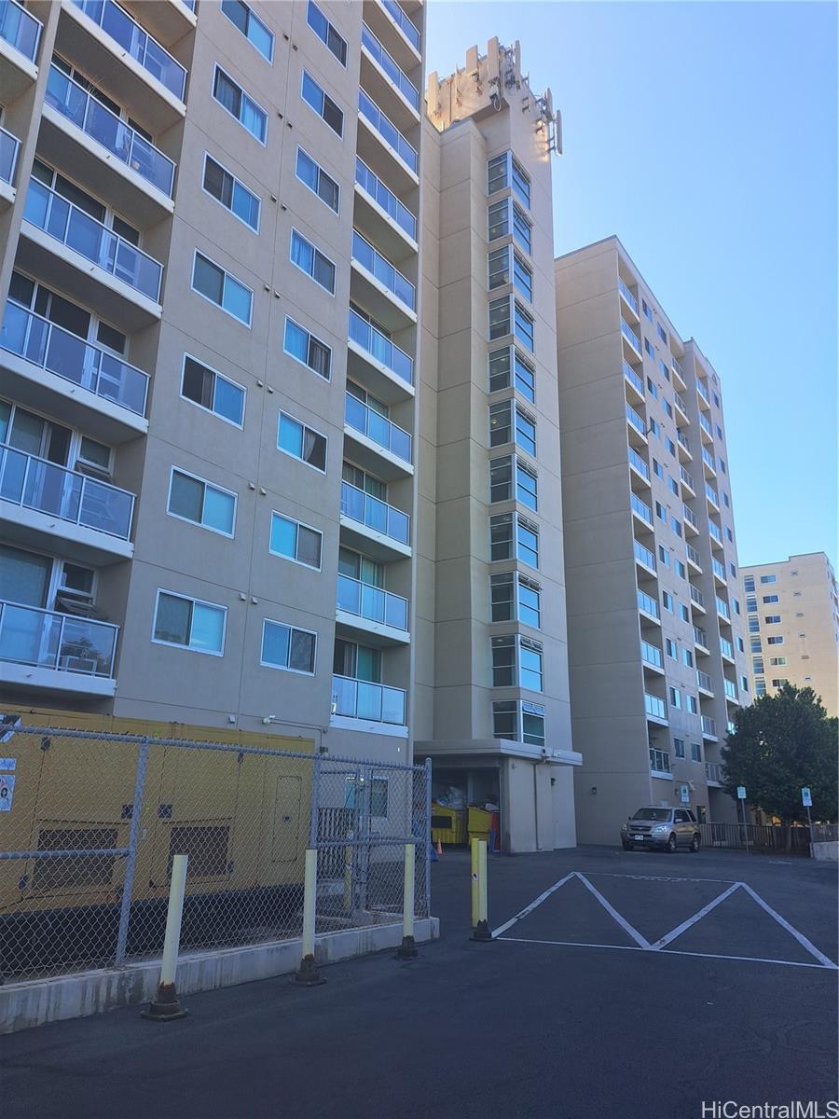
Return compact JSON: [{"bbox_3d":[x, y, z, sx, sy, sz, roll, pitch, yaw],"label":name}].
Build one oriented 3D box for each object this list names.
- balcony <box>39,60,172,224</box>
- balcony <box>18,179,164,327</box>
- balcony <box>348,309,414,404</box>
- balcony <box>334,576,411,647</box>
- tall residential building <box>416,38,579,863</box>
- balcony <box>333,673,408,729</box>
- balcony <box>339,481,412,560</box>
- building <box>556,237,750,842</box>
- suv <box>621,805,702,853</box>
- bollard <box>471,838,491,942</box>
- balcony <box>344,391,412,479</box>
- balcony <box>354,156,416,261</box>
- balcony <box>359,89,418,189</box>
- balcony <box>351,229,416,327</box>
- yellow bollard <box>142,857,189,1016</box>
[{"bbox_3d":[-6.780,-8.604,16.273,0.992,1.273,3.390,-11,-21,32],"label":"balcony"},{"bbox_3d":[-6.792,-6.016,15.465,0.992,1.273,3.390,-11,-21,32],"label":"balcony"},{"bbox_3d":[-1.473,-6.097,23.674,0.992,1.273,3.390,-11,-21,32],"label":"balcony"},{"bbox_3d":[-1.597,1.452,21.436,1.091,1.277,3.352,-11,-21,33],"label":"balcony"},{"bbox_3d":[1.094,-7.166,37.304,8.512,39.368,8.512,-11,-21,33],"label":"tall residential building"},{"bbox_3d":[-1.648,3.988,20.635,1.091,1.277,3.352,-11,-21,33],"label":"balcony"},{"bbox_3d":[-1.545,-1.084,22.237,1.091,1.277,3.352,-11,-21,33],"label":"balcony"},{"bbox_3d":[12.113,0.621,52.420,13.300,34.314,21.014,-11,-21,33],"label":"building"},{"bbox_3d":[10.032,11.124,32.160,1.970,1.790,4.780,-12,-22,35],"label":"suv"},{"bbox_3d":[0.811,4.213,9.955,0.230,1.140,0.230,15,-23,-38],"label":"bollard"},{"bbox_3d":[-1.494,-3.620,23.038,1.091,1.277,3.352,-11,-21,33],"label":"balcony"},{"bbox_3d":[-1.399,-11.280,25.251,0.992,1.273,3.390,-11,-21,32],"label":"balcony"},{"bbox_3d":[-1.360,-13.911,26.017,0.992,1.273,3.390,-11,-21,32],"label":"balcony"},{"bbox_3d":[-1.391,-8.692,24.641,1.091,1.277,3.352,-11,-21,33],"label":"balcony"},{"bbox_3d":[-1.953,2.954,6.155,0.250,1.140,0.250,-9,-20,28],"label":"yellow bollard"}]

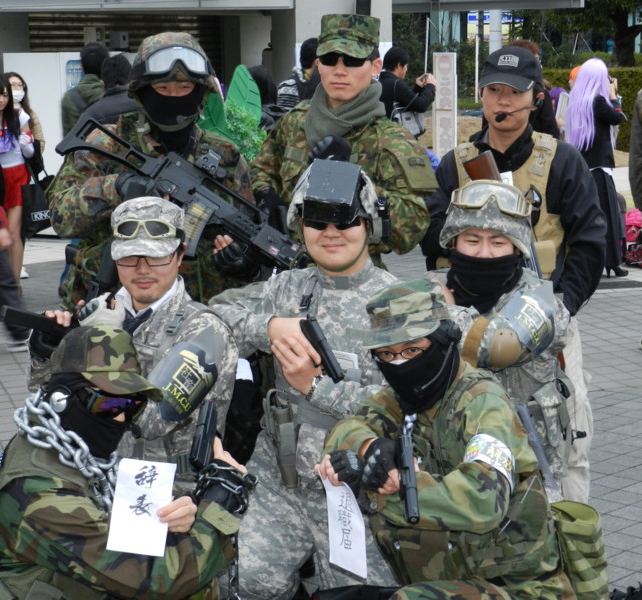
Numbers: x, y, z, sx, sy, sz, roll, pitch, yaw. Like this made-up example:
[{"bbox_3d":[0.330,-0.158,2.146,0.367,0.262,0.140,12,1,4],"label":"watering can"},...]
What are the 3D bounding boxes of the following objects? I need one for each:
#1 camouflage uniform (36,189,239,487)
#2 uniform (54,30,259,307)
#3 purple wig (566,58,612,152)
[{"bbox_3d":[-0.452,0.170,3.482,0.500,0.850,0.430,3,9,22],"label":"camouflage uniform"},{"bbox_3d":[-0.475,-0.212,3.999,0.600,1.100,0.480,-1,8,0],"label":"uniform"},{"bbox_3d":[2.045,-1.487,10.600,0.320,0.700,0.270,-8,11,-39],"label":"purple wig"}]

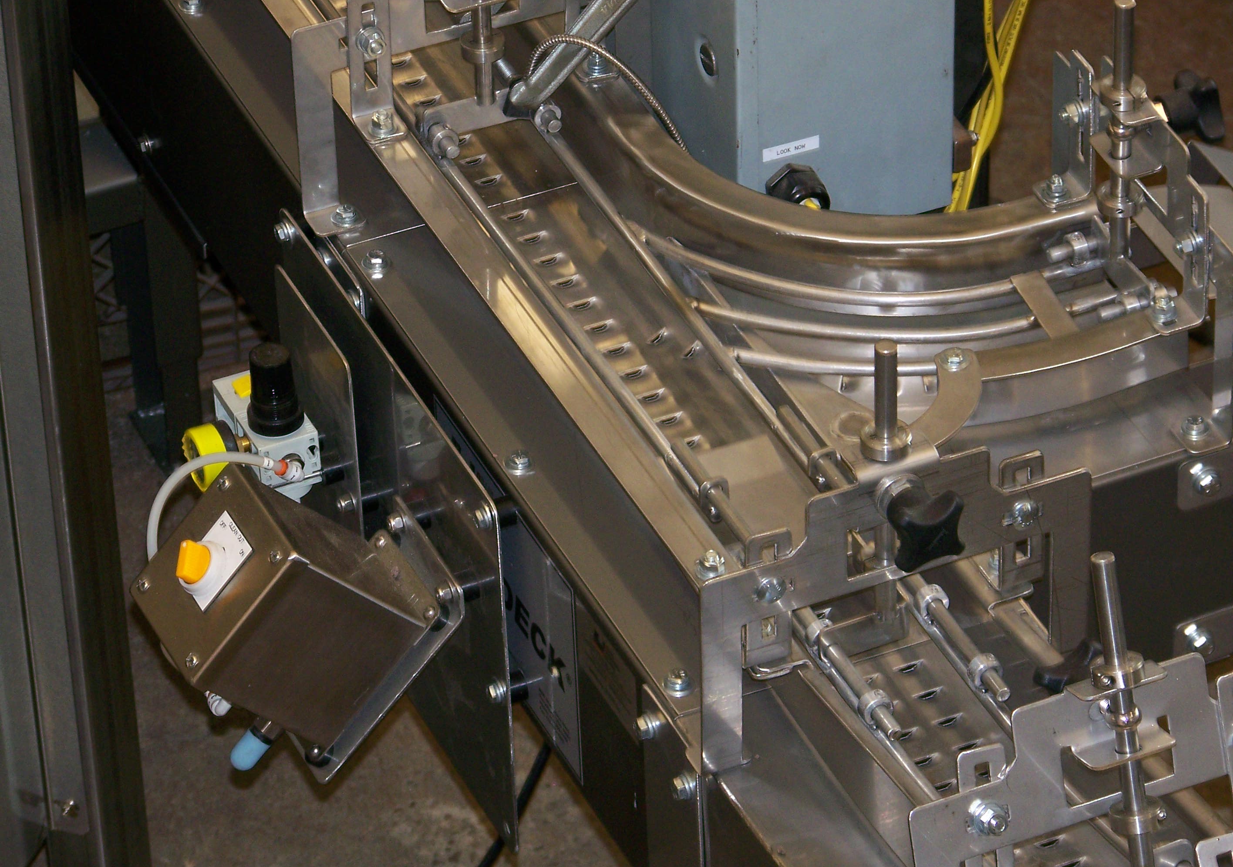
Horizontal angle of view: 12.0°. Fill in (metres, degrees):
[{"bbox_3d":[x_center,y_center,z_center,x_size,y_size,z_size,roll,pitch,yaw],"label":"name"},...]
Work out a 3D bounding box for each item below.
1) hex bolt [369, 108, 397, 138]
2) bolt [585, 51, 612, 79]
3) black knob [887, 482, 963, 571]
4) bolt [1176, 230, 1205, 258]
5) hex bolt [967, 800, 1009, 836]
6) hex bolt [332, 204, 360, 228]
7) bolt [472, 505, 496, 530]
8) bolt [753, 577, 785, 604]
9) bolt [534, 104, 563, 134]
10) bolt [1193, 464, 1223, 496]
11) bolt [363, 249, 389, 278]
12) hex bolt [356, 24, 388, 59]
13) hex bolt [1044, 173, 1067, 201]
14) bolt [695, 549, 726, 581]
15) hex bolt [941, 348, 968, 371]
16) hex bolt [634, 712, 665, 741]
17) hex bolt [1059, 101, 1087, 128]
[{"bbox_3d":[-0.152,-0.203,3.797,0.018,0.015,0.018,-16,40,-18],"label":"hex bolt"},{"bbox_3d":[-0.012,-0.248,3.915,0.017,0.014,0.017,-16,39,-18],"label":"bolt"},{"bbox_3d":[0.171,0.053,3.246,0.044,0.045,0.032,-16,39,-18],"label":"black knob"},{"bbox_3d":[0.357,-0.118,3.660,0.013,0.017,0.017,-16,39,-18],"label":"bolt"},{"bbox_3d":[0.204,0.212,3.169,0.018,0.018,0.011,-16,40,-18],"label":"hex bolt"},{"bbox_3d":[-0.178,-0.144,3.833,0.018,0.009,0.018,-16,40,-18],"label":"hex bolt"},{"bbox_3d":[-0.082,0.052,3.614,0.009,0.017,0.017,-16,40,-18],"label":"bolt"},{"bbox_3d":[0.090,0.090,3.326,0.017,0.017,0.007,-16,40,-18],"label":"bolt"},{"bbox_3d":[-0.043,-0.203,3.780,0.017,0.017,0.016,-16,39,-18],"label":"bolt"},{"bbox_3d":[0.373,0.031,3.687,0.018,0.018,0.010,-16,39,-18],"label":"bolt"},{"bbox_3d":[-0.156,-0.114,3.796,0.018,0.008,0.018,-16,40,-18],"label":"bolt"},{"bbox_3d":[-0.155,-0.248,3.715,0.018,0.018,0.013,-16,39,-18],"label":"hex bolt"},{"bbox_3d":[0.274,-0.156,3.647,0.015,0.014,0.015,-16,39,-18],"label":"hex bolt"},{"bbox_3d":[0.054,0.073,3.357,0.017,0.015,0.017,-16,39,-18],"label":"bolt"},{"bbox_3d":[0.203,-0.045,3.507,0.017,0.009,0.017,-16,39,-18],"label":"hex bolt"},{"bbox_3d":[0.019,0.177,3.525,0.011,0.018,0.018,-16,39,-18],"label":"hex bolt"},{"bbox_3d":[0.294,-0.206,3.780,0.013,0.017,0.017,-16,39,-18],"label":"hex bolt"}]

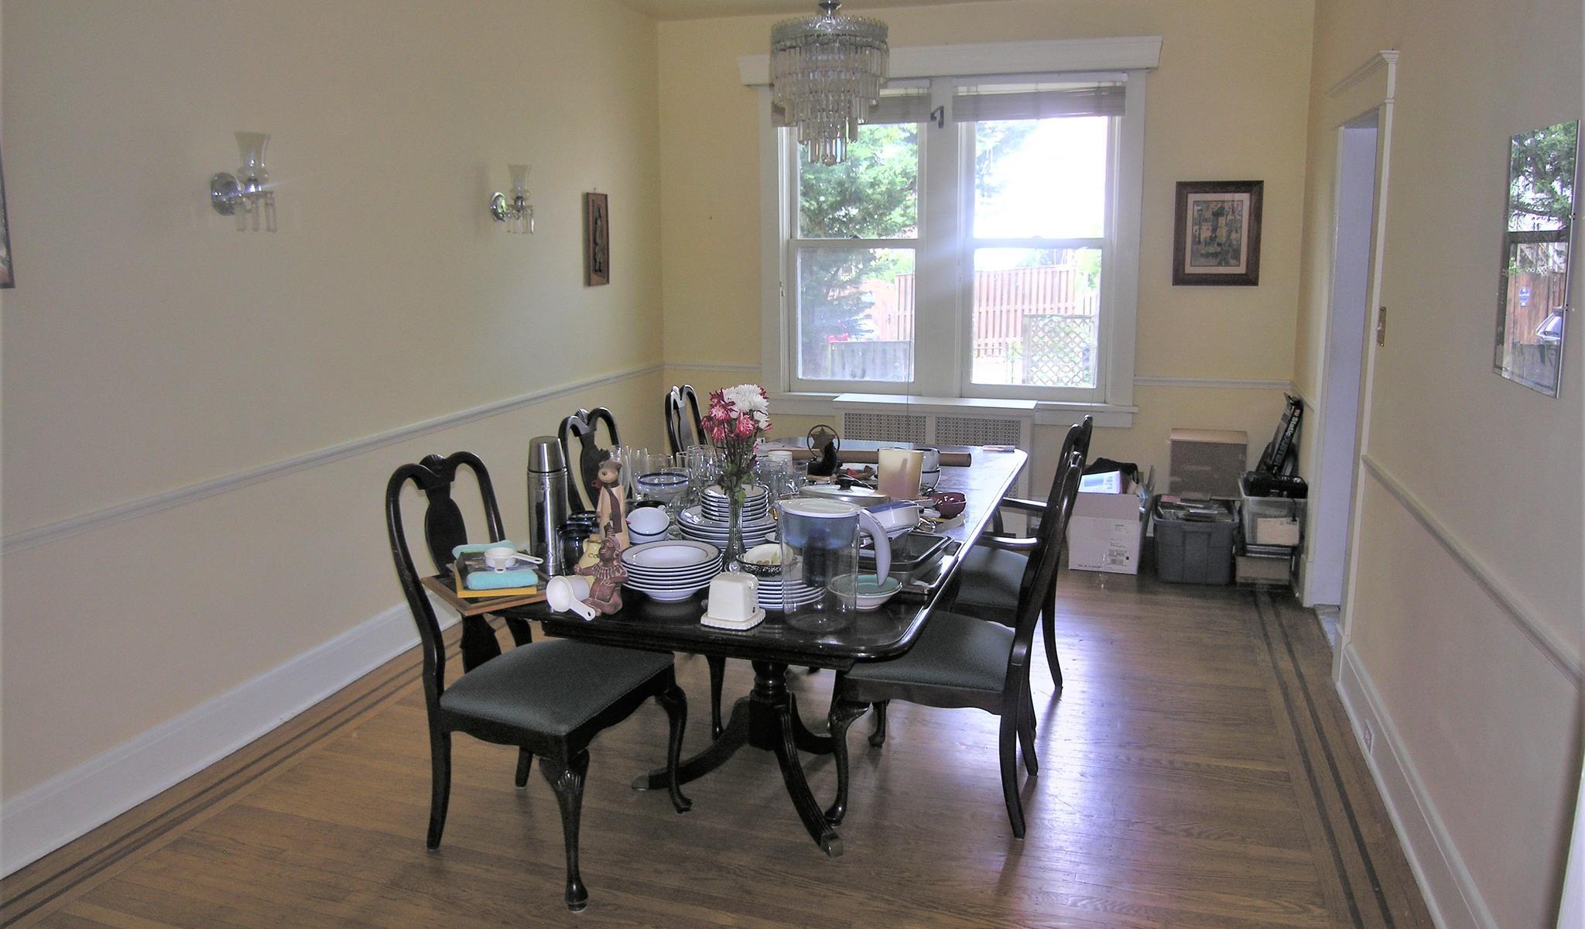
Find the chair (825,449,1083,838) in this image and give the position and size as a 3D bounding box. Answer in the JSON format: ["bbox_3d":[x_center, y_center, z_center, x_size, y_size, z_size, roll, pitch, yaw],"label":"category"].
[{"bbox_3d":[0.457,0.445,3.005,0.608,1.009,0.531,3,12,17],"label":"chair"}]

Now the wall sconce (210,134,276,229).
[{"bbox_3d":[-1.654,-0.852,3.309,0.155,0.290,0.125,3,12,17],"label":"wall sconce"}]

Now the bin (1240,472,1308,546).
[{"bbox_3d":[2.286,0.224,5.284,0.276,0.242,0.471,3,12,17],"label":"bin"}]

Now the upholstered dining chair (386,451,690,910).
[{"bbox_3d":[-0.680,0.502,2.903,0.609,1.032,0.562,5,12,24],"label":"upholstered dining chair"}]

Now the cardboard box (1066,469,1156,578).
[{"bbox_3d":[1.591,0.285,5.557,0.353,0.389,0.502,3,12,17],"label":"cardboard box"}]

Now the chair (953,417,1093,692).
[{"bbox_3d":[0.649,0.322,3.603,0.608,1.012,0.578,4,12,22],"label":"chair"}]

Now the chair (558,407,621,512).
[{"bbox_3d":[-0.434,0.318,3.688,0.608,1.006,0.531,3,12,19],"label":"chair"}]

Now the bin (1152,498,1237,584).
[{"bbox_3d":[1.951,0.363,5.367,0.374,0.305,0.518,3,12,17],"label":"bin"}]

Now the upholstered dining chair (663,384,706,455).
[{"bbox_3d":[-0.162,0.210,4.354,0.609,1.032,0.562,2,12,12],"label":"upholstered dining chair"}]

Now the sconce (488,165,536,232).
[{"bbox_3d":[-1.214,-1.150,4.785,0.192,0.287,0.126,3,12,17],"label":"sconce"}]

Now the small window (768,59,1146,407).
[{"bbox_3d":[0.834,-1.233,5.997,2.040,1.840,0.120,3,12,17],"label":"small window"}]

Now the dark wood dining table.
[{"bbox_3d":[0.076,0.499,3.418,1.052,0.747,2.292,3,12,17],"label":"dark wood dining table"}]

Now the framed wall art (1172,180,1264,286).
[{"bbox_3d":[2.160,-1.173,5.582,0.420,0.521,0.030,3,12,17],"label":"framed wall art"}]

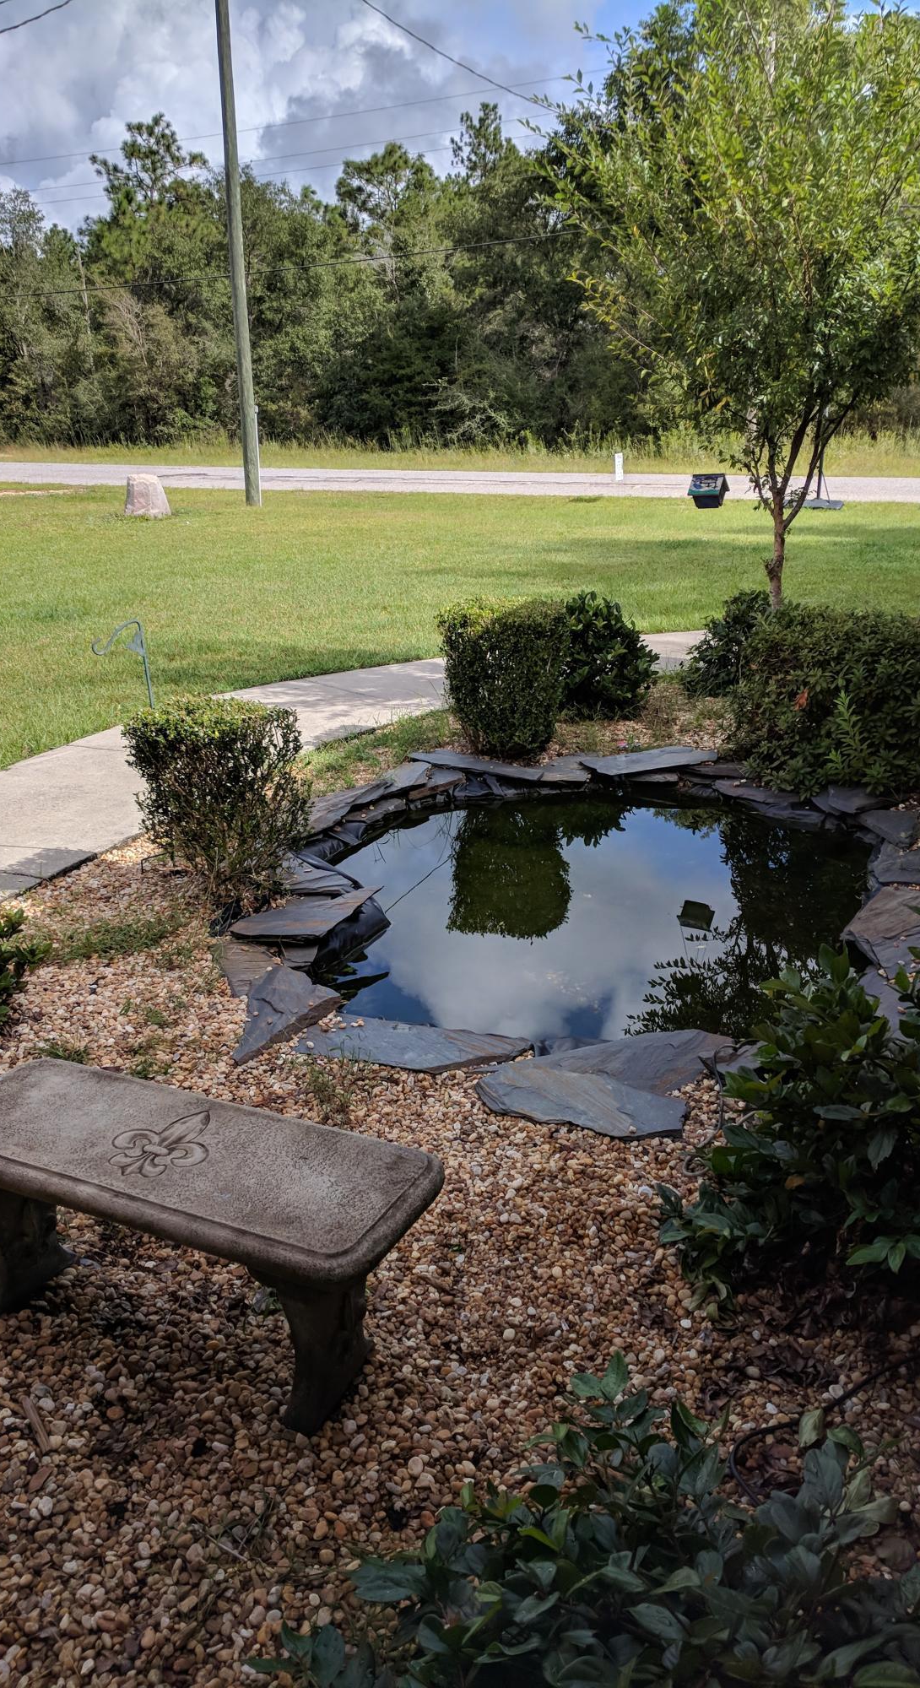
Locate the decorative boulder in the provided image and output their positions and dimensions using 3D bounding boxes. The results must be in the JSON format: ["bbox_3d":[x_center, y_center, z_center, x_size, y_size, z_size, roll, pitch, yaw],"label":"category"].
[{"bbox_3d":[-5.458,-6.181,22.452,0.780,0.720,0.620,-4,19,-12],"label":"decorative boulder"}]

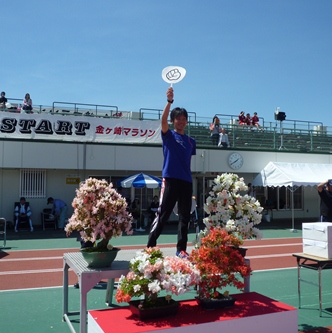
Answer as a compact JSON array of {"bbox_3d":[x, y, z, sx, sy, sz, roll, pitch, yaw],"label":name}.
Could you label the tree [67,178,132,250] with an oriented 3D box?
[{"bbox_3d":[-0.712,0.510,4.500,0.660,0.790,0.600,1,-2,-23],"label":"tree"}]

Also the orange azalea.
[{"bbox_3d":[0.544,0.946,4.150,0.560,0.710,0.500,1,-2,-23],"label":"orange azalea"}]

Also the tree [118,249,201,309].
[{"bbox_3d":[-0.077,1.019,3.850,0.740,0.560,0.580,1,-2,-23],"label":"tree"}]

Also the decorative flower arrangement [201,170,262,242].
[{"bbox_3d":[0.777,0.524,5.100,0.740,0.870,0.640,1,-2,-23],"label":"decorative flower arrangement"}]

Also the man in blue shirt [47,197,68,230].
[{"bbox_3d":[-3.614,1.566,14.100,0.680,1.100,0.500,1,-2,-18],"label":"man in blue shirt"}]

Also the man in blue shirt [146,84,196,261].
[{"bbox_3d":[0.064,0.070,4.900,0.540,1.980,0.400,1,-2,-24],"label":"man in blue shirt"}]

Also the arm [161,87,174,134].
[{"bbox_3d":[0.017,-0.644,4.870,0.150,0.540,0.160,1,-2,-23],"label":"arm"}]

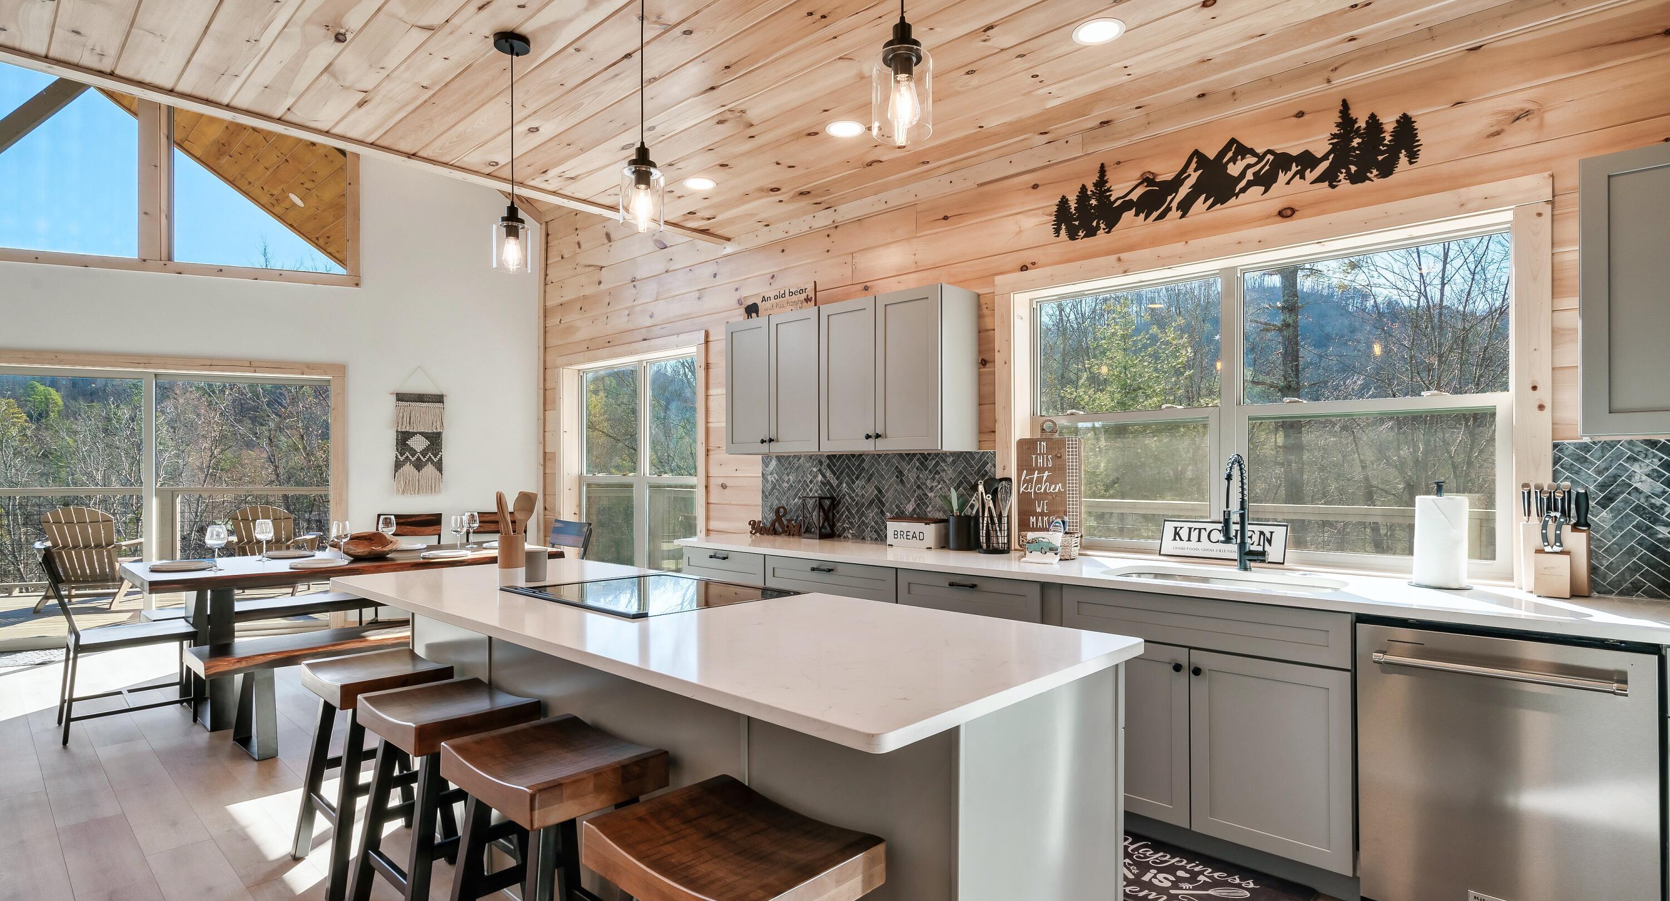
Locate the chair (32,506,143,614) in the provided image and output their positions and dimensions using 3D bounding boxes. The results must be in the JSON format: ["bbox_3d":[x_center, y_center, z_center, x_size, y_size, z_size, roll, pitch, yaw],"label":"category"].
[{"bbox_3d":[-7.329,1.042,7.799,0.730,0.970,0.830,1,-2,-25],"label":"chair"}]

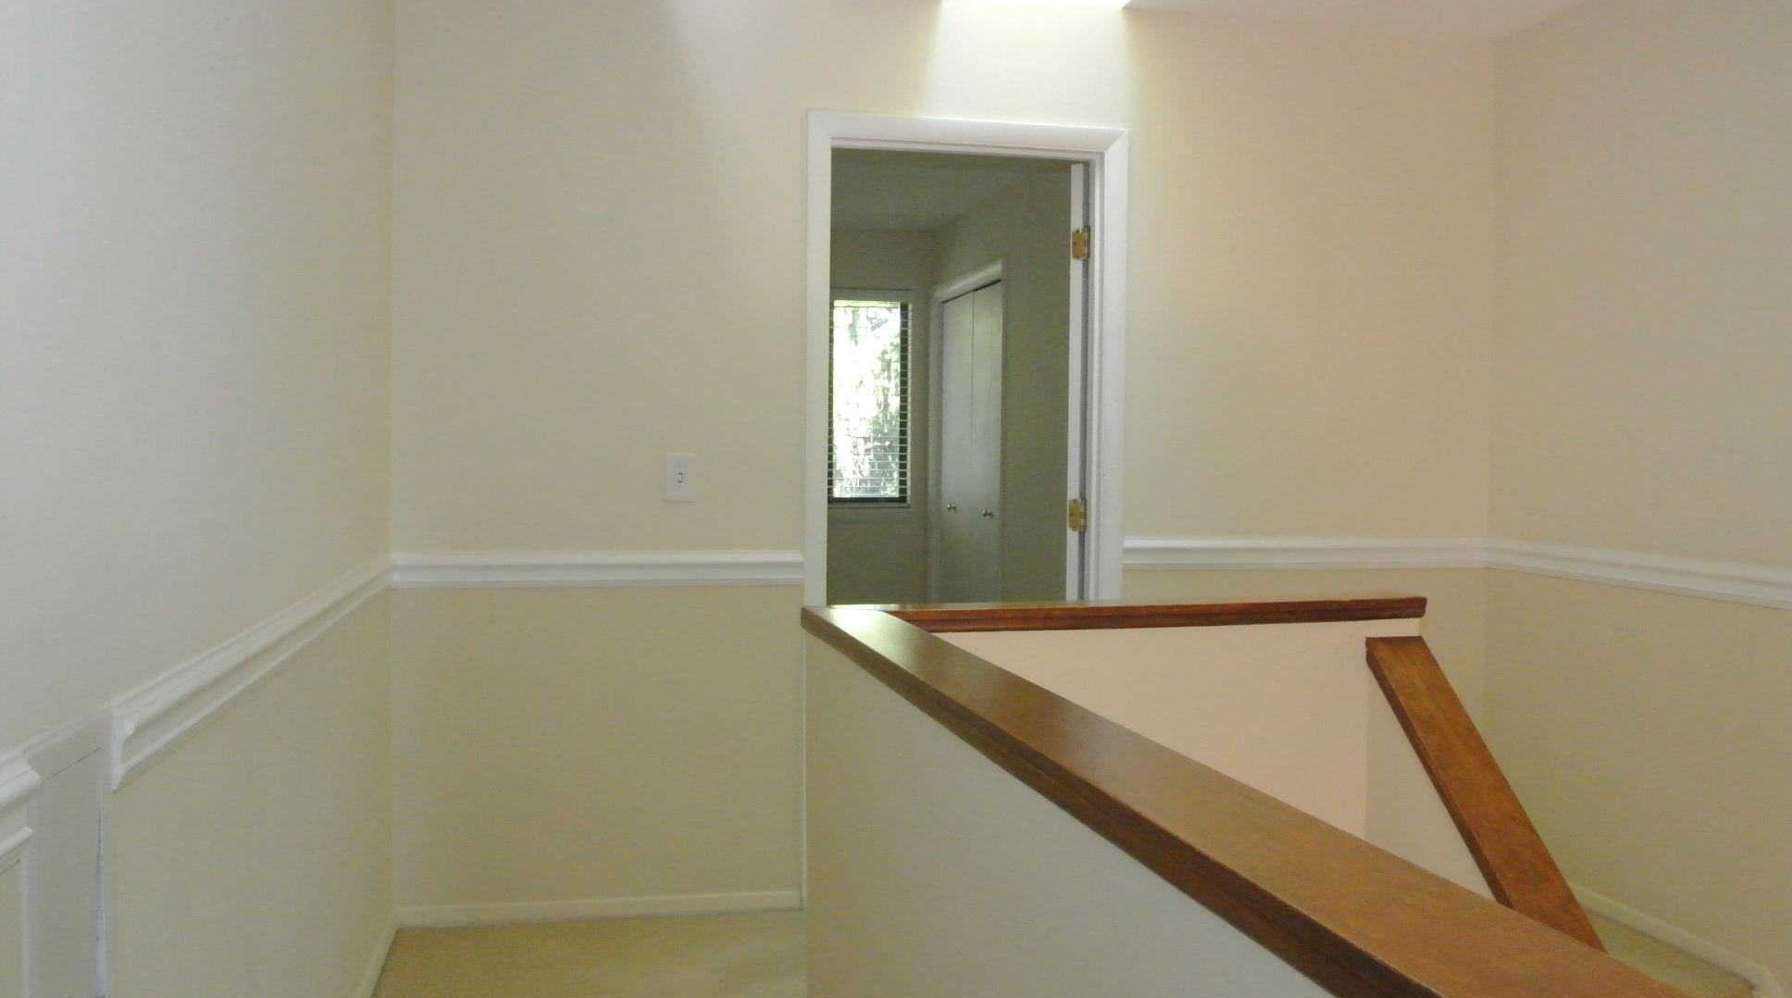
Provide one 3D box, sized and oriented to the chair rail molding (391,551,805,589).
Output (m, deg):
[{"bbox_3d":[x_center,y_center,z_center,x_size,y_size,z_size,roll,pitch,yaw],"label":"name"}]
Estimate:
[{"bbox_3d":[-0.750,0.181,3.457,1.039,0.095,0.027,0,2,-10],"label":"chair rail molding"}]

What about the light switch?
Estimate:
[{"bbox_3d":[-0.557,-0.055,3.491,0.076,0.122,0.012,0,2,-10],"label":"light switch"}]

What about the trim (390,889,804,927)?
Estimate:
[{"bbox_3d":[-0.755,1.067,3.491,1.019,0.052,0.015,0,2,-10],"label":"trim"}]

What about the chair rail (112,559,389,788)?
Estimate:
[{"bbox_3d":[-1.008,0.213,2.368,0.027,0.095,2.079,0,2,-13],"label":"chair rail"}]

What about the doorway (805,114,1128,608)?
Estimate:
[{"bbox_3d":[0.183,0.040,3.687,0.880,2.110,0.131,0,2,-10],"label":"doorway"}]

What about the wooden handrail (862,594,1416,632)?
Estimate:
[{"bbox_3d":[0.553,0.243,2.915,1.317,0.044,0.123,0,2,-17],"label":"wooden handrail"}]

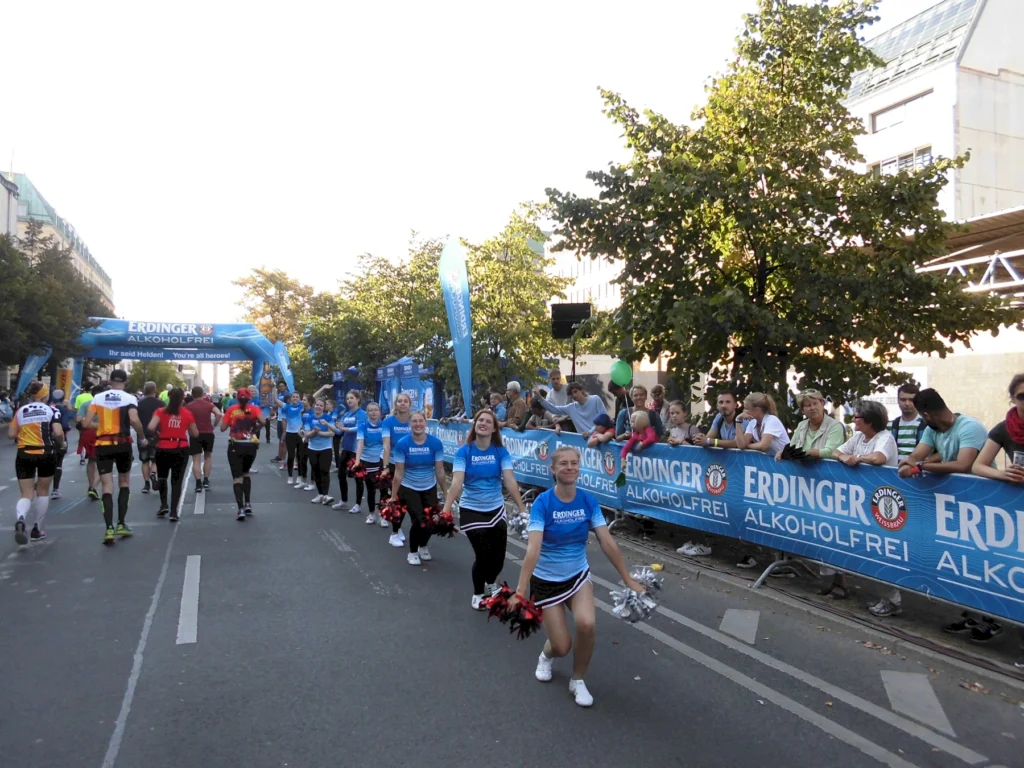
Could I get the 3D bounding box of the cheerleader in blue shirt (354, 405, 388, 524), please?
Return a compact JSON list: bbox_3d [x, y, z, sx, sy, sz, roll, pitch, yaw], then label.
[{"bbox_3d":[-1.802,0.993,9.733,0.460,1.517,0.420,1,-1,-7],"label":"cheerleader in blue shirt"}]

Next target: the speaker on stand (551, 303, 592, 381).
[{"bbox_3d":[1.014,0.198,13.000,0.680,3.130,0.550,0,-1,12],"label":"speaker on stand"}]

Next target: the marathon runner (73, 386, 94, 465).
[{"bbox_3d":[-9.190,0.939,16.587,0.520,1.771,0.480,1,-1,-22],"label":"marathon runner"}]

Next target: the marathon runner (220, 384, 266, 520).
[{"bbox_3d":[-3.452,0.898,9.850,0.550,1.650,0.480,0,-1,-22],"label":"marathon runner"}]

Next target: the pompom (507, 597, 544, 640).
[{"bbox_3d":[0.072,1.250,4.100,0.210,0.235,0.210,0,-1,0],"label":"pompom"}]

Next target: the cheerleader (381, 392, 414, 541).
[{"bbox_3d":[-1.178,0.900,8.200,0.500,1.620,0.450,0,-1,-6],"label":"cheerleader"}]

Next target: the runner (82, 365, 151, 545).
[{"bbox_3d":[-4.377,0.766,8.487,0.640,1.865,0.550,1,-1,-22],"label":"runner"}]

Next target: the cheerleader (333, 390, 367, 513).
[{"bbox_3d":[-2.299,0.931,10.835,0.450,1.679,0.430,0,-2,38],"label":"cheerleader"}]

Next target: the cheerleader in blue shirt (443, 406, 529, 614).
[{"bbox_3d":[-0.210,0.930,5.880,0.650,1.510,0.520,0,-1,-2],"label":"cheerleader in blue shirt"}]

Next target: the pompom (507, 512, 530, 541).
[{"bbox_3d":[0.057,1.075,5.800,0.210,0.220,0.210,0,-1,0],"label":"pompom"}]

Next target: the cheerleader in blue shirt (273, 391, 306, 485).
[{"bbox_3d":[-3.989,0.902,13.850,0.580,1.740,0.420,0,-1,-14],"label":"cheerleader in blue shirt"}]

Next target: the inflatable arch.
[{"bbox_3d":[-17.232,-0.427,38.873,10.286,5.300,1.400,1,-1,-22],"label":"inflatable arch"}]

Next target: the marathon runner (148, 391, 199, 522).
[{"bbox_3d":[-4.313,0.883,9.800,0.590,1.680,0.460,0,-1,-22],"label":"marathon runner"}]

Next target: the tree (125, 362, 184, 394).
[{"bbox_3d":[-62.547,-0.563,135.063,9.500,8.800,9.000,1,-1,-22],"label":"tree"}]

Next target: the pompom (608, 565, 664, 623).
[{"bbox_3d":[0.639,1.094,3.980,0.270,0.280,0.260,1,-1,-6],"label":"pompom"}]

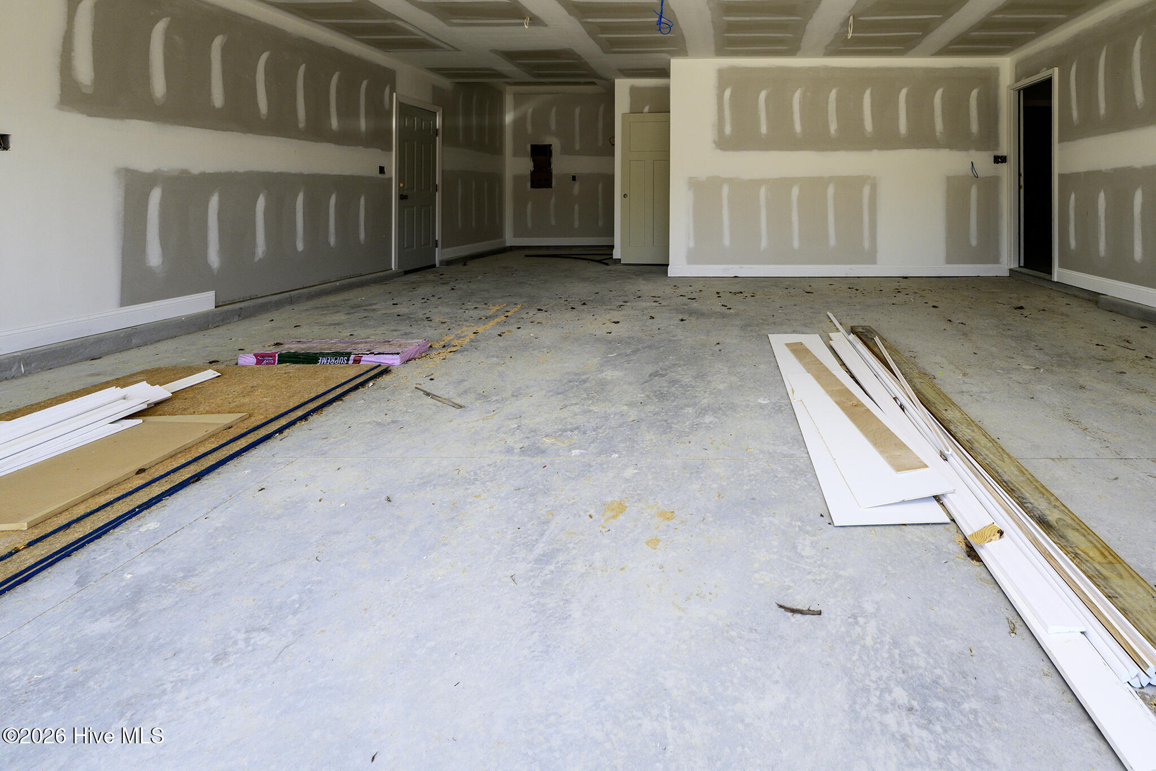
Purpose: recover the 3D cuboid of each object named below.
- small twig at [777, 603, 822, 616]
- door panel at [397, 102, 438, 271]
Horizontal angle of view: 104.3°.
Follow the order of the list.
[{"bbox_3d":[0.552,0.558,1.120,0.109,0.013,0.023,4,14,14],"label":"small twig"},{"bbox_3d":[-2.110,-2.619,5.950,0.050,2.030,0.830,4,15,16],"label":"door panel"}]

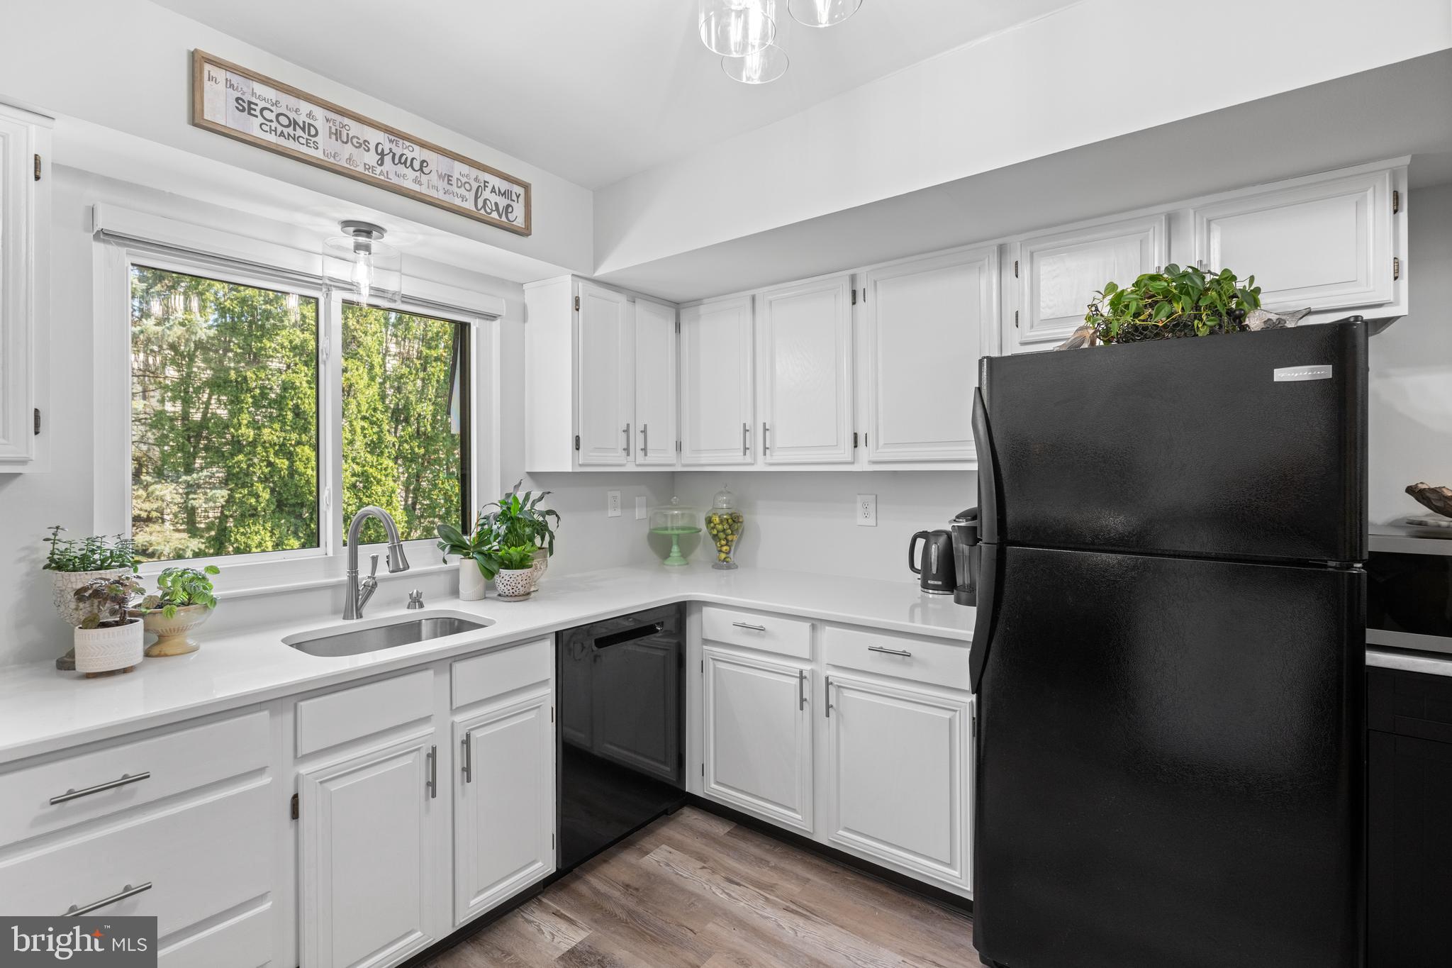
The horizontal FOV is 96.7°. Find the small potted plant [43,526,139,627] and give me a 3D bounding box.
[{"bbox_3d":[-1.532,0.269,1.557,0.160,0.335,0.165,0,1,37],"label":"small potted plant"}]

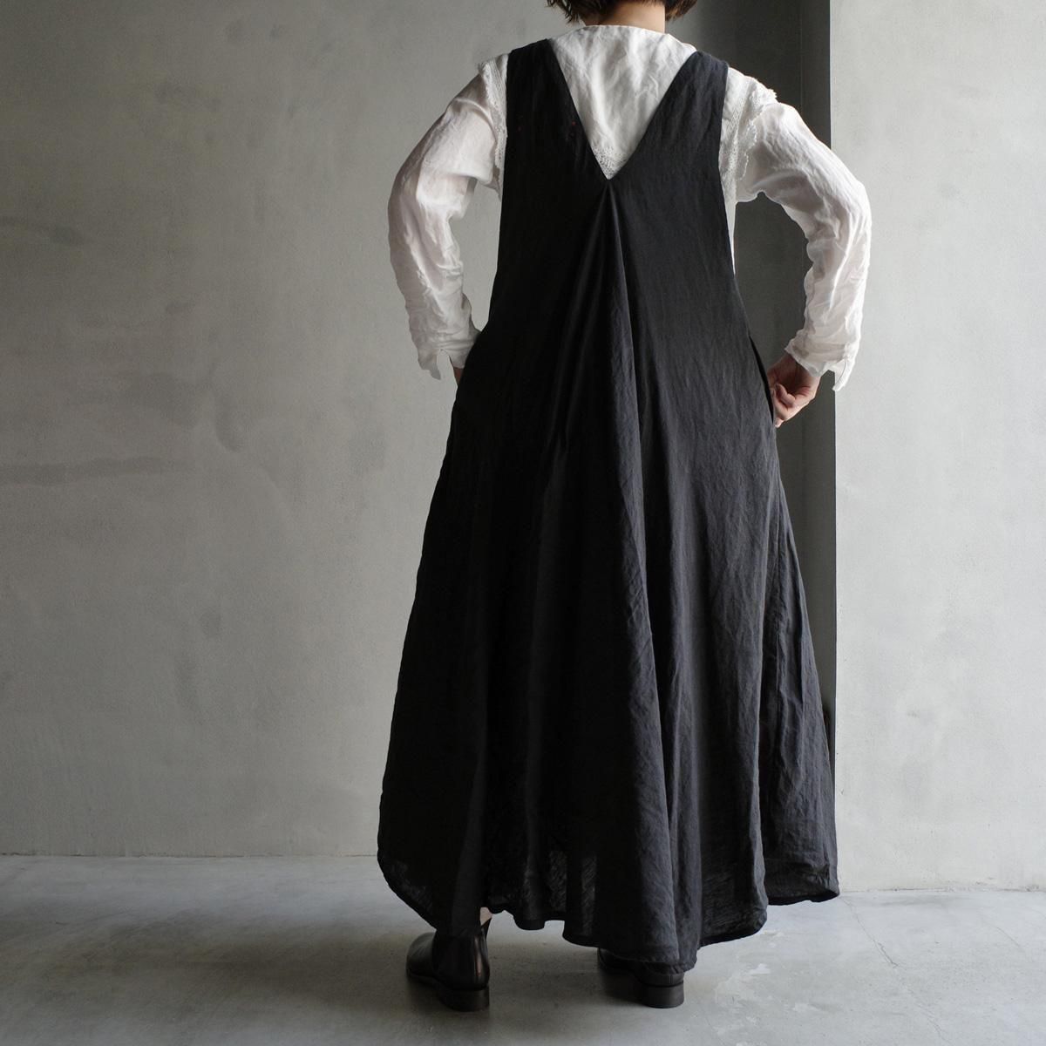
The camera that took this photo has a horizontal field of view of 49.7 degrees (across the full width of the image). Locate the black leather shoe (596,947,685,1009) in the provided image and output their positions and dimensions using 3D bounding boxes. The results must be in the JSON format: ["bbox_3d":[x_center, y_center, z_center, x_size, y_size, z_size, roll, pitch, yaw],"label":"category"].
[{"bbox_3d":[0.174,0.627,1.724,0.092,0.125,0.262,0,-1,-16],"label":"black leather shoe"}]

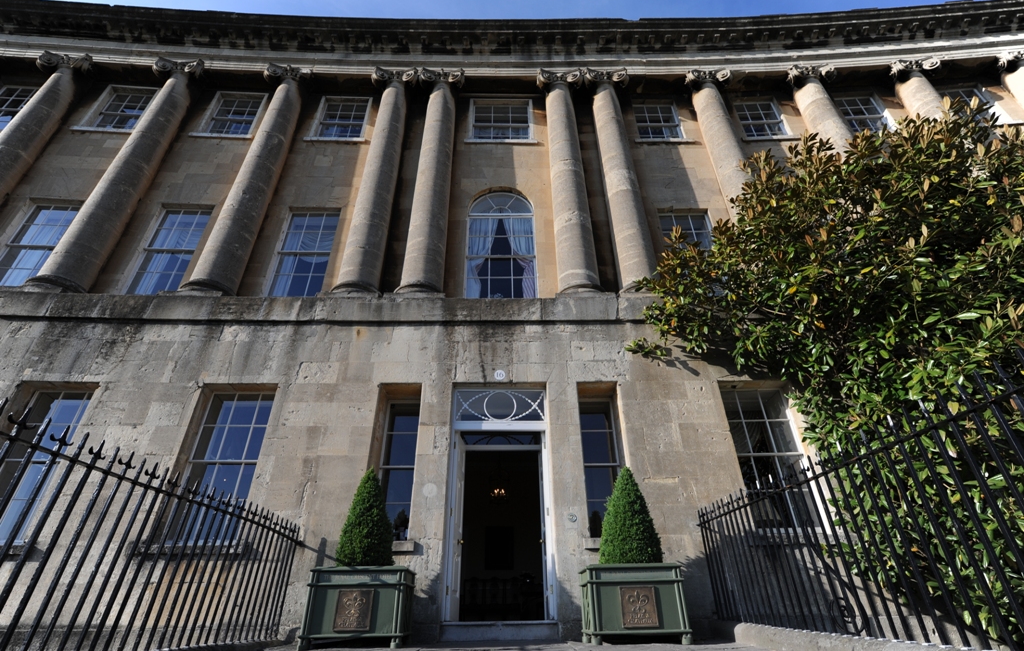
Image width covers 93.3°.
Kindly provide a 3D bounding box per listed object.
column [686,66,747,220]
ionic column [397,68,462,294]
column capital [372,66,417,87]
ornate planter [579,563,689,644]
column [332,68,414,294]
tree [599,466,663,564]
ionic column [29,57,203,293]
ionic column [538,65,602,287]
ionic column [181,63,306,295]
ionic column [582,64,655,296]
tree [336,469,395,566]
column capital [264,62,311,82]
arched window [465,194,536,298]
[{"bbox_3d":[4.890,-3.155,10.392,1.080,6.720,0.980,-1,-30,0],"label":"column"},{"bbox_3d":[-1.686,-3.155,10.288,1.080,6.720,0.980,1,-30,-2],"label":"ionic column"},{"bbox_3d":[-2.875,-5.845,11.849,1.060,0.470,0.920,1,-30,-2],"label":"column capital"},{"bbox_3d":[1.358,3.151,5.451,1.032,0.744,0.740,-1,-32,0],"label":"ornate planter"},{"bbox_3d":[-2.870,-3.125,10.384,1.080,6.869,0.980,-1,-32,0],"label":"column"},{"bbox_3d":[1.395,2.340,5.927,0.744,1.216,0.744,-1,-32,0],"label":"tree"},{"bbox_3d":[-8.015,-3.243,10.038,1.080,6.720,0.980,1,-30,-3],"label":"ionic column"},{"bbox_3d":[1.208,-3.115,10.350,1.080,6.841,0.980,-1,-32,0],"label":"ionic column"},{"bbox_3d":[-5.428,-3.196,10.159,1.080,6.720,0.980,1,-30,-3],"label":"ionic column"},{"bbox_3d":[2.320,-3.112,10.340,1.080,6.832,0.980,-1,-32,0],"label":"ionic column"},{"bbox_3d":[-1.706,2.351,5.871,0.677,1.202,0.677,-1,-32,0],"label":"tree"},{"bbox_3d":[-5.453,-5.882,11.746,1.060,0.470,0.920,1,-30,-3],"label":"column capital"},{"bbox_3d":[-0.223,-1.621,9.902,1.420,3.000,0.220,0,-30,-1],"label":"arched window"}]

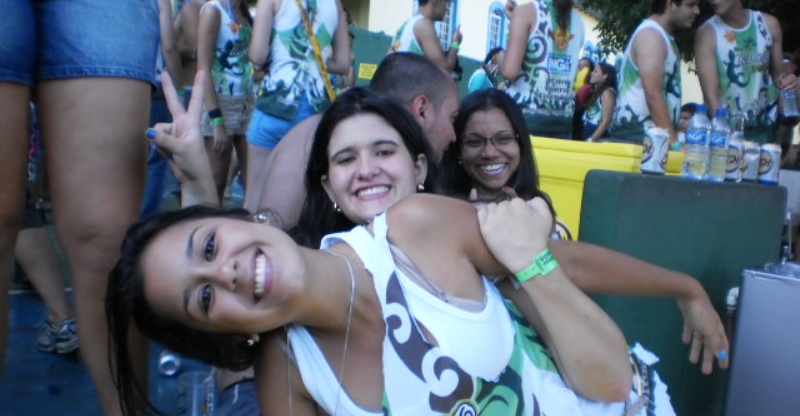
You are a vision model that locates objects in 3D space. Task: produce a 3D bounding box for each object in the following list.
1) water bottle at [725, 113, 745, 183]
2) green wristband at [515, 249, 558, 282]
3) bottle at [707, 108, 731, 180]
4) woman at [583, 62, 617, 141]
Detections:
[{"bbox_3d":[0.977,-0.176,2.420,0.061,0.205,0.061,5,4,0],"label":"water bottle"},{"bbox_3d":[0.164,0.069,1.000,0.056,0.025,0.045,-23,-21,-3],"label":"green wristband"},{"bbox_3d":[0.922,-0.182,2.400,0.063,0.215,0.063,5,4,0],"label":"bottle"},{"bbox_3d":[1.794,-0.524,7.659,0.300,1.620,0.420,3,5,-24],"label":"woman"}]

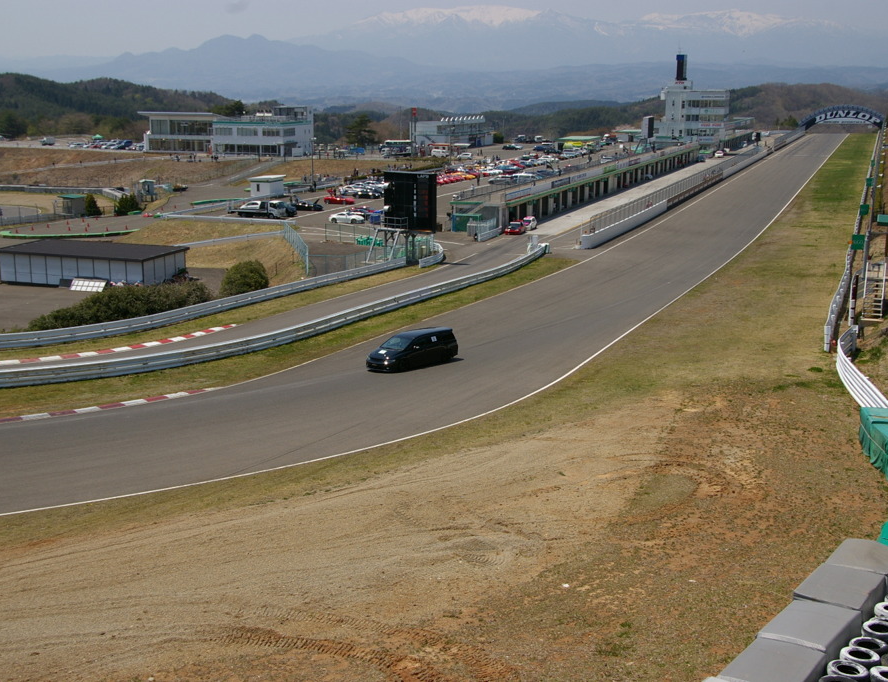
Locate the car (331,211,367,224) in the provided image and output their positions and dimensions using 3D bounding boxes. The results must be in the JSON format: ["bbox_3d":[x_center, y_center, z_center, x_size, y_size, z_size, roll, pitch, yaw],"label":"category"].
[{"bbox_3d":[-12.029,-15.369,141.180,4.310,1.310,1.800,4,14,16],"label":"car"}]

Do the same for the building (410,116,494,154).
[{"bbox_3d":[2.081,-52.998,289.901,10.500,7.600,31.000,5,14,20],"label":"building"}]

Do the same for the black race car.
[{"bbox_3d":[-18.576,-18.621,154.844,4.300,1.380,1.780,4,14,18],"label":"black race car"}]

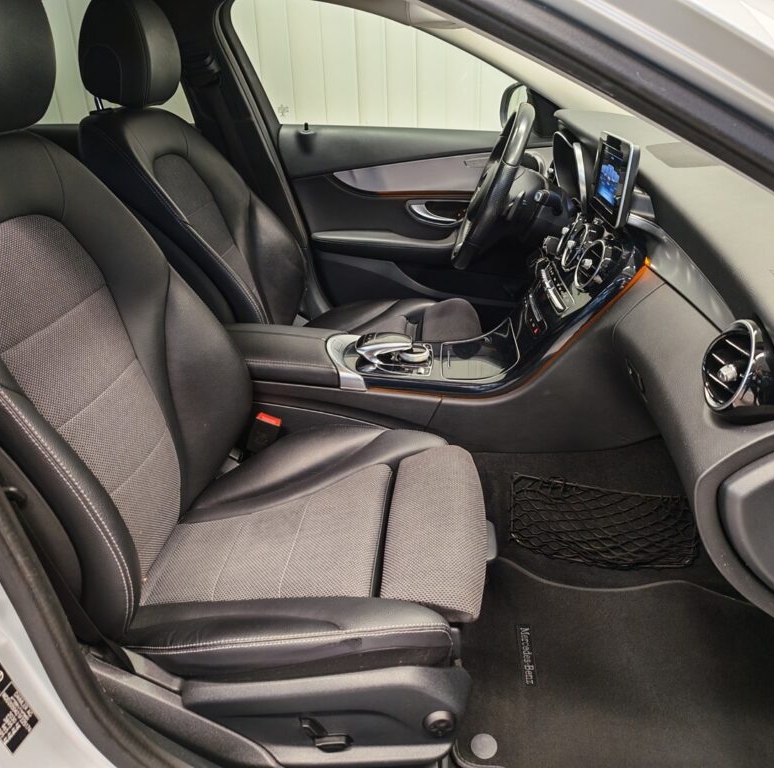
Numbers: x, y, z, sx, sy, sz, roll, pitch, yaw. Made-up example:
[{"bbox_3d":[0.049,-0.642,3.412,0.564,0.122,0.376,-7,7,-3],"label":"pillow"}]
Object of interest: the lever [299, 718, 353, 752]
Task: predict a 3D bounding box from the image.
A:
[{"bbox_3d":[-0.066,0.380,0.738,0.057,0.046,0.023,0,25,5],"label":"lever"}]

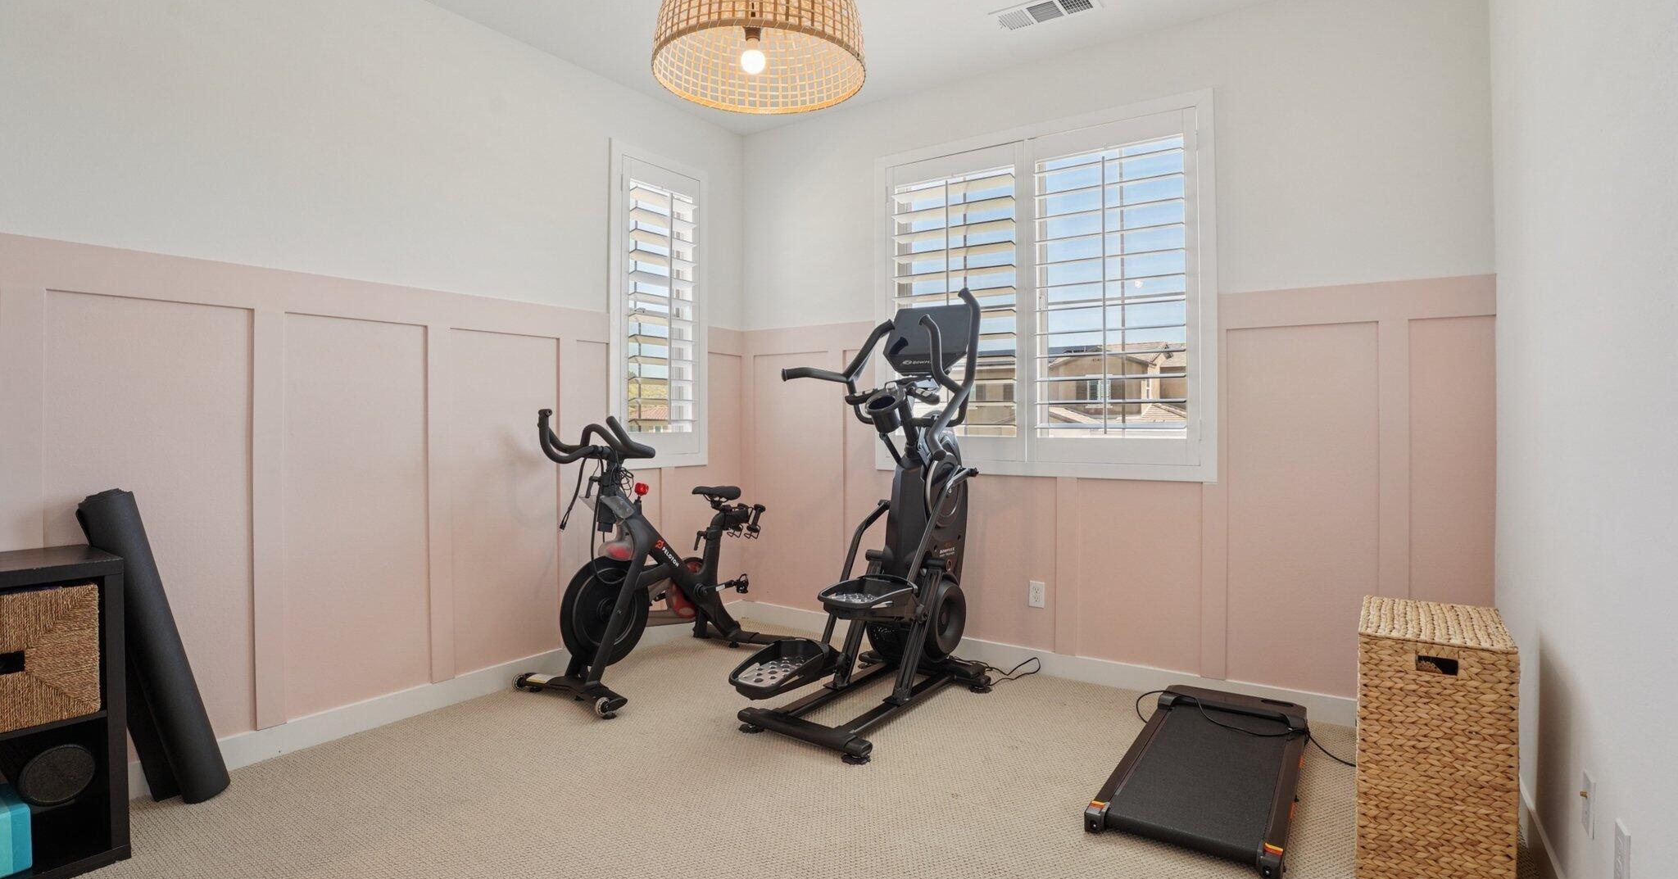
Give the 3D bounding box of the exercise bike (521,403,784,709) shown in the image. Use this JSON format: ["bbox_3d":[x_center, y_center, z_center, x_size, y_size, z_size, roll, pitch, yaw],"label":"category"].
[{"bbox_3d":[-0.806,0.475,3.514,0.570,1.190,1.200,1,1,37],"label":"exercise bike"}]

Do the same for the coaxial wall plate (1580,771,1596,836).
[{"bbox_3d":[1.523,0.746,1.523,0.015,0.117,0.073,1,1,34],"label":"coaxial wall plate"}]

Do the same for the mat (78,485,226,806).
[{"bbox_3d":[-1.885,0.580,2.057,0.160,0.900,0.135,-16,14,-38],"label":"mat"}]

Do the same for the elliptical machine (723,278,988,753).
[{"bbox_3d":[0.082,0.251,2.959,0.680,1.660,1.120,1,1,35],"label":"elliptical machine"}]

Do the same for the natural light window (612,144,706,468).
[{"bbox_3d":[-0.902,-0.653,3.833,0.090,1.590,0.617,1,2,38],"label":"natural light window"}]

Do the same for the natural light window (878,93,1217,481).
[{"bbox_3d":[0.863,-0.635,3.438,1.564,1.598,0.090,1,1,31],"label":"natural light window"}]

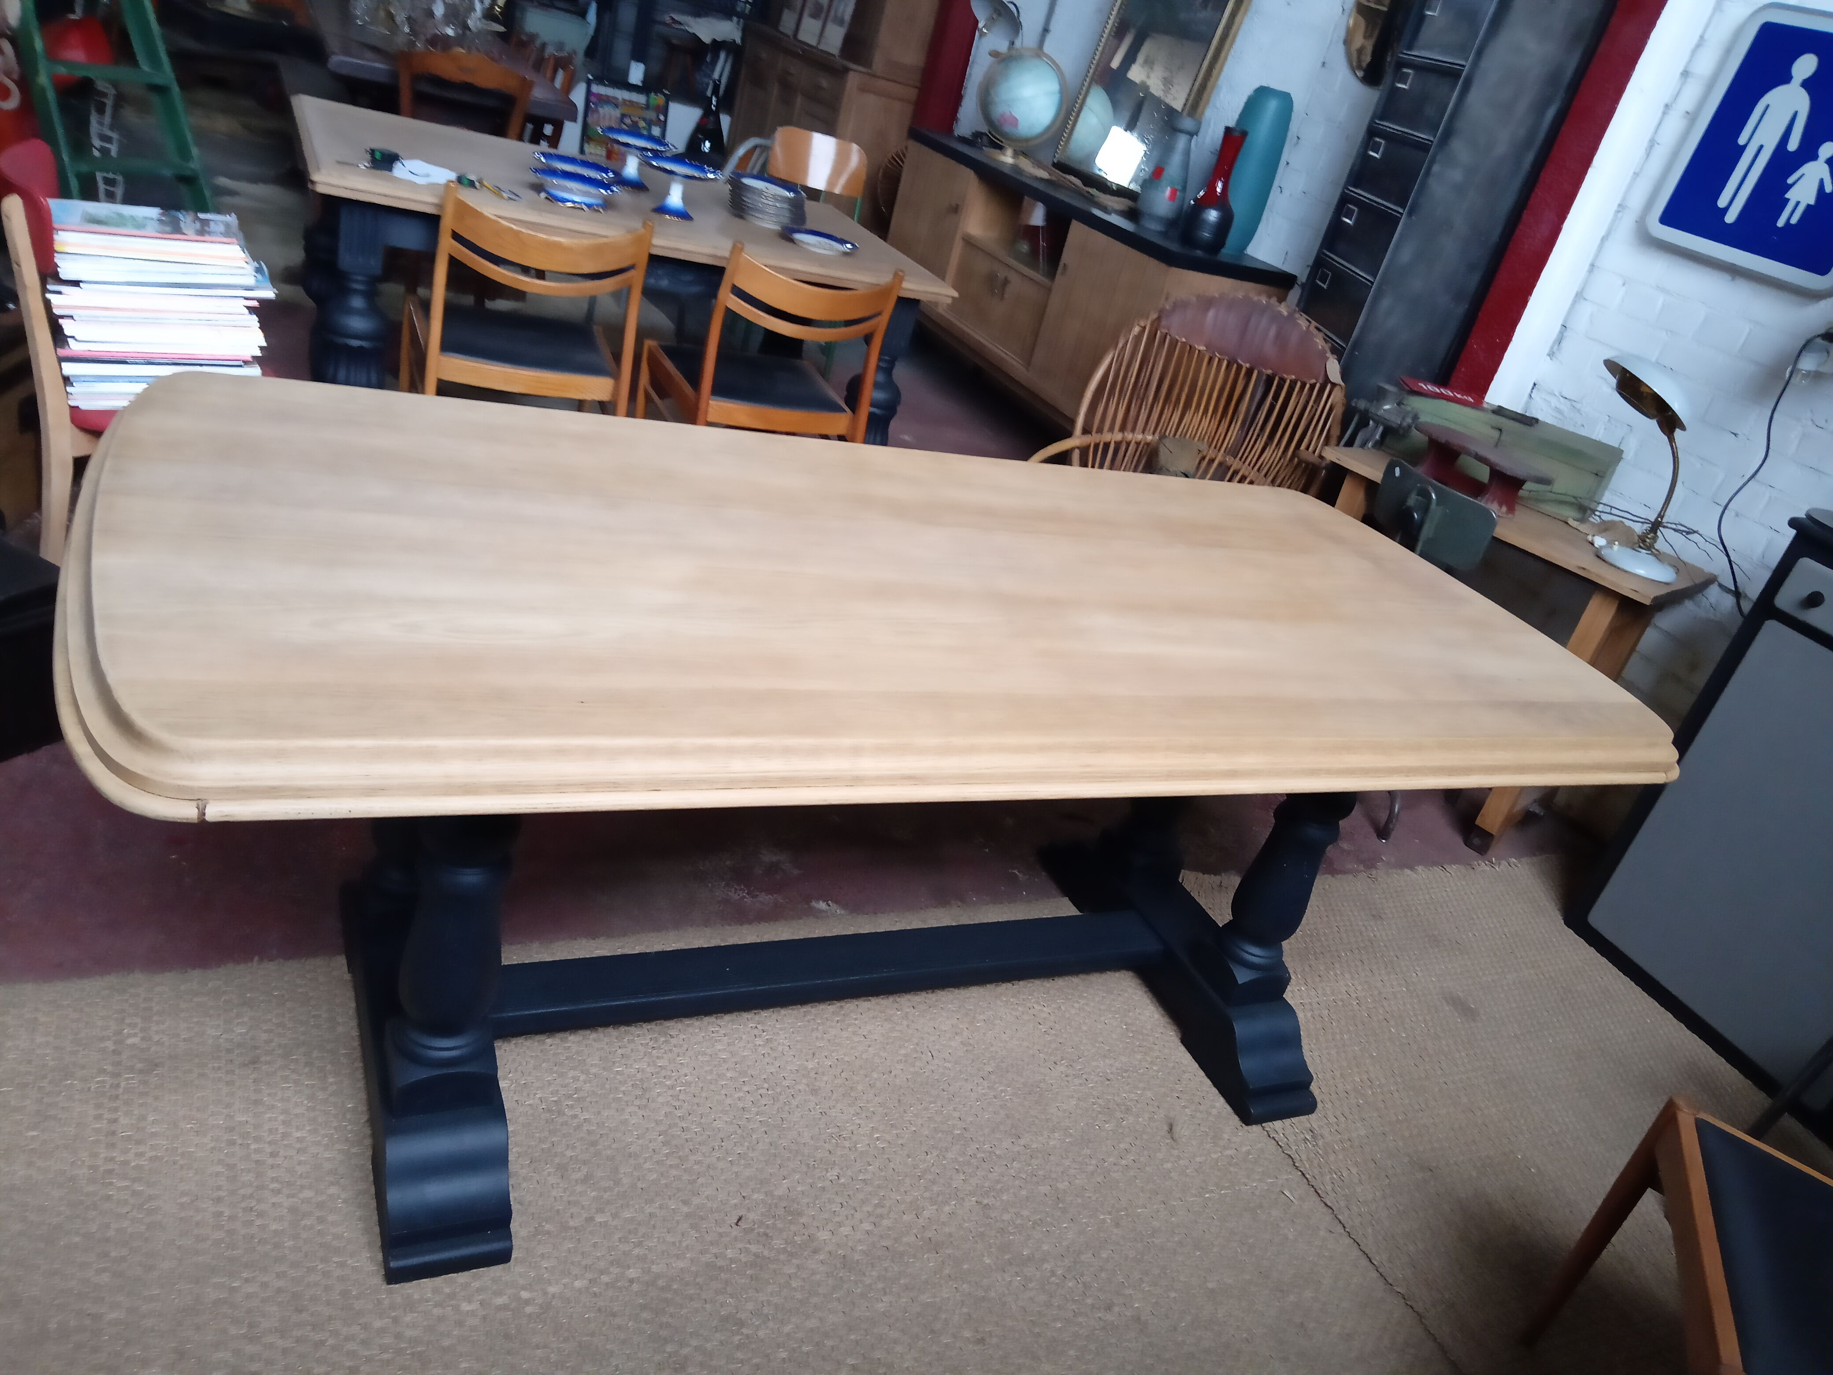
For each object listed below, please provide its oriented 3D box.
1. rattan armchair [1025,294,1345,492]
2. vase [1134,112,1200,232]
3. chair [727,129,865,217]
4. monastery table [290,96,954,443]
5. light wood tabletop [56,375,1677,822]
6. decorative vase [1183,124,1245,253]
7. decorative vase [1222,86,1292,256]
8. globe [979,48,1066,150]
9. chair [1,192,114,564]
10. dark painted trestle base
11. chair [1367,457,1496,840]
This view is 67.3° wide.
[{"bbox_3d":[0.661,-0.510,3.579,0.680,0.930,0.700,18,26,4],"label":"rattan armchair"},{"bbox_3d":[0.985,-1.973,5.272,0.178,0.405,0.178,1,30,-28],"label":"vase"},{"bbox_3d":[-0.492,-1.835,5.678,0.430,0.810,0.480,12,26,-9],"label":"chair"},{"bbox_3d":[-0.852,-0.932,3.716,1.530,0.780,1.000,1,30,-28],"label":"monastery table"},{"bbox_3d":[0.071,-0.146,1.855,2.069,0.050,0.965,1,30,-28],"label":"light wood tabletop"},{"bbox_3d":[1.135,-1.824,5.053,0.183,0.415,0.183,1,30,-28],"label":"decorative vase"},{"bbox_3d":[1.301,-1.935,5.189,0.205,0.570,0.205,1,30,-28],"label":"decorative vase"},{"bbox_3d":[0.477,-2.628,6.225,0.350,0.450,0.340,13,26,-7],"label":"globe"},{"bbox_3d":[-1.359,-0.477,2.488,0.510,0.810,0.460,0,30,-29],"label":"chair"},{"bbox_3d":[-0.027,0.191,2.025,1.430,0.730,0.727,1,30,-28],"label":"dark painted trestle base"},{"bbox_3d":[1.171,-0.112,3.235,0.480,0.800,0.410,-6,33,-37],"label":"chair"}]

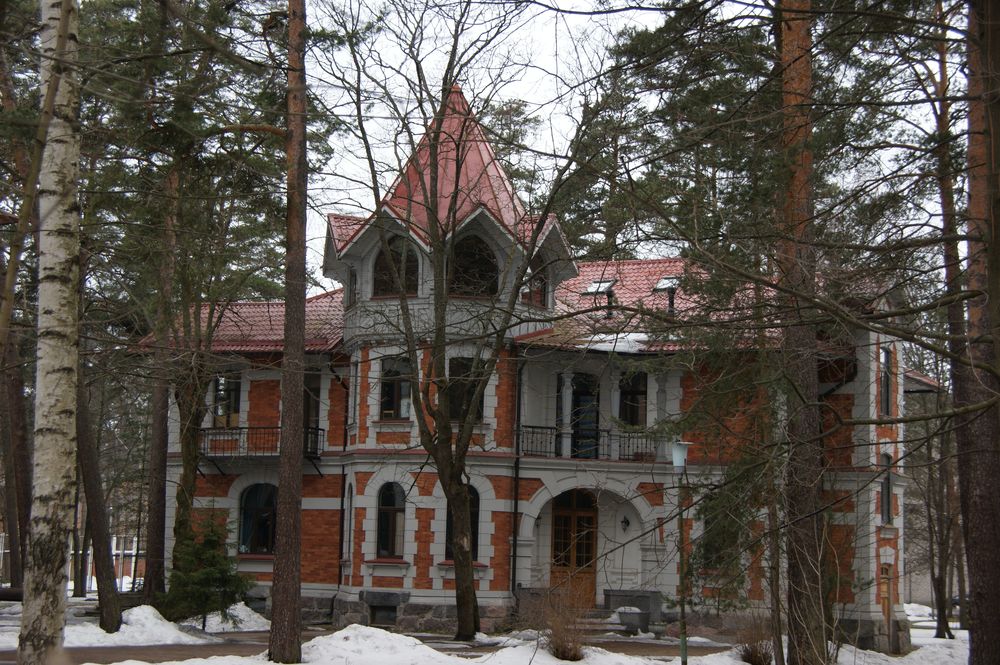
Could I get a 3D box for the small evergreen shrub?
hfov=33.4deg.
[{"bbox_3d":[-7.821,6.386,44.224,2.339,3.007,2.339,2,-8,0],"label":"small evergreen shrub"}]

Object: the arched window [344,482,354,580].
[{"bbox_3d":[-4.311,5.570,47.691,0.200,2.459,1.050,4,-8,-13],"label":"arched window"}]

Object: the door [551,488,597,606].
[{"bbox_3d":[2.151,6.234,48.351,1.416,3.454,0.200,4,-8,-13],"label":"door"}]

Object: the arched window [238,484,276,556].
[{"bbox_3d":[-7.173,5.632,50.462,1.874,2.168,0.200,-3,-9,32],"label":"arched window"}]

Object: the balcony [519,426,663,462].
[{"bbox_3d":[2.471,3.259,47.941,4.262,1.024,1.300,4,-8,-13],"label":"balcony"}]

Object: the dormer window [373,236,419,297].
[{"bbox_3d":[-2.989,-1.886,47.538,1.613,1.746,0.200,-3,-9,32],"label":"dormer window"}]

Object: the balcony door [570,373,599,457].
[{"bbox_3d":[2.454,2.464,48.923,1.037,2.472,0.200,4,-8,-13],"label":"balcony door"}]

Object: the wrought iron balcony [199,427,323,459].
[{"bbox_3d":[-7.237,3.367,50.272,4.469,0.931,0.850,-3,-9,32],"label":"wrought iron balcony"}]

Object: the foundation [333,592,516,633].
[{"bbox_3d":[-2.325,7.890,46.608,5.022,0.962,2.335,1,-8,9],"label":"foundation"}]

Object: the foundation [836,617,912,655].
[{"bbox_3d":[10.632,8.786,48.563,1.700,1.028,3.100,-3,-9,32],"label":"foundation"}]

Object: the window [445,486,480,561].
[{"bbox_3d":[-1.029,5.253,46.067,0.975,2.088,0.200,4,-8,-13],"label":"window"}]

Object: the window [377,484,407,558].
[{"bbox_3d":[-3.041,5.237,46.421,0.990,2.106,0.200,-3,-9,32],"label":"window"}]

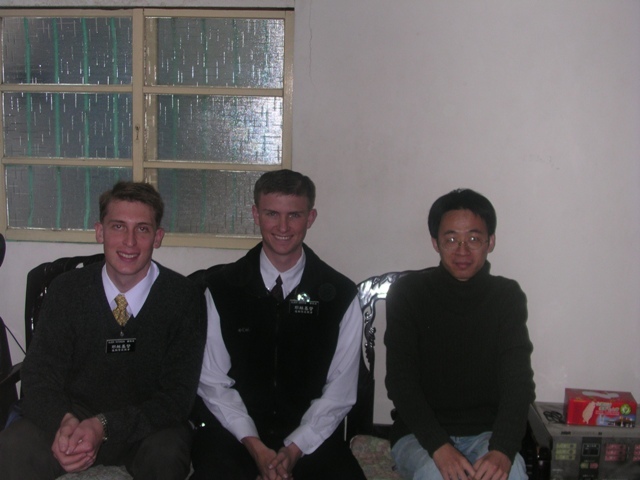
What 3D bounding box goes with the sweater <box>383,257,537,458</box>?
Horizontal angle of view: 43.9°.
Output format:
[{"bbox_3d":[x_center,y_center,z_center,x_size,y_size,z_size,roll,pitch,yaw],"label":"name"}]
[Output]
[{"bbox_3d":[0.397,0.348,2.260,0.425,0.540,0.410,2,7,5],"label":"sweater"}]

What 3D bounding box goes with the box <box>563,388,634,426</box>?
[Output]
[{"bbox_3d":[0.943,0.570,2.680,0.214,0.088,0.106,2,7,9],"label":"box"}]

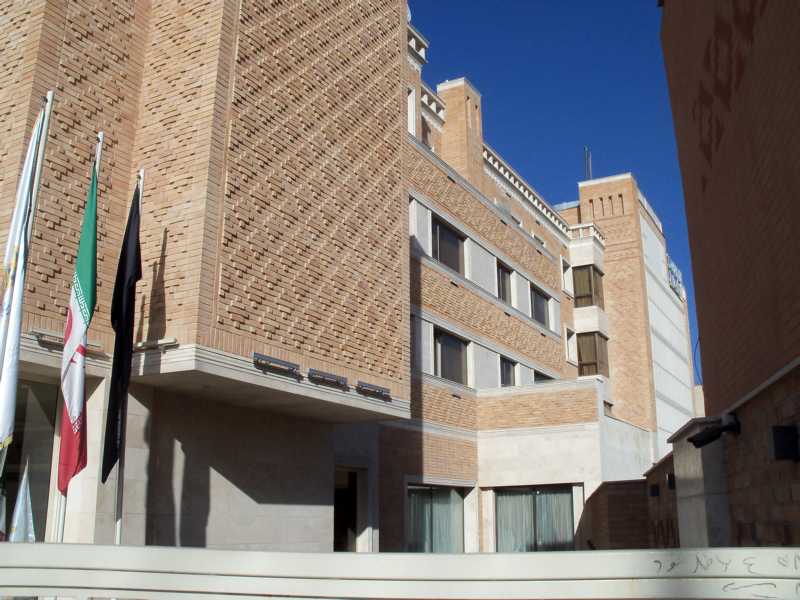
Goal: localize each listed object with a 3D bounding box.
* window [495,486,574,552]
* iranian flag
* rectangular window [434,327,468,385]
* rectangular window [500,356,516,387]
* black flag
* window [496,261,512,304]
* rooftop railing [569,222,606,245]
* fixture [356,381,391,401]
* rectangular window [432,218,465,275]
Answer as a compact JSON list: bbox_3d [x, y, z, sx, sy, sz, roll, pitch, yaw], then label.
[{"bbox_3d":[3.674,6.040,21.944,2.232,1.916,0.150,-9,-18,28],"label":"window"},{"bbox_3d":[-2.911,0.169,7.389,0.330,3.112,0.260,6,-17,-21],"label":"iranian flag"},{"bbox_3d":[1.391,1.633,22.203,0.150,1.256,2.186,-9,-18,28],"label":"rectangular window"},{"bbox_3d":[3.422,2.614,25.712,0.150,1.256,1.283,-9,-18,28],"label":"rectangular window"},{"bbox_3d":[-2.880,0.252,8.258,0.310,3.125,0.260,5,-17,-18],"label":"black flag"},{"bbox_3d":[3.411,-0.488,26.585,0.150,1.283,1.283,-9,-18,28],"label":"window"},{"bbox_3d":[8.046,-2.620,34.602,1.004,0.586,1.953,-9,-18,28],"label":"rooftop railing"},{"bbox_3d":[-0.390,1.324,11.828,0.170,0.190,0.890,-9,-18,28],"label":"fixture"},{"bbox_3d":[1.368,-1.470,23.056,0.150,1.274,2.232,-9,-18,28],"label":"rectangular window"}]

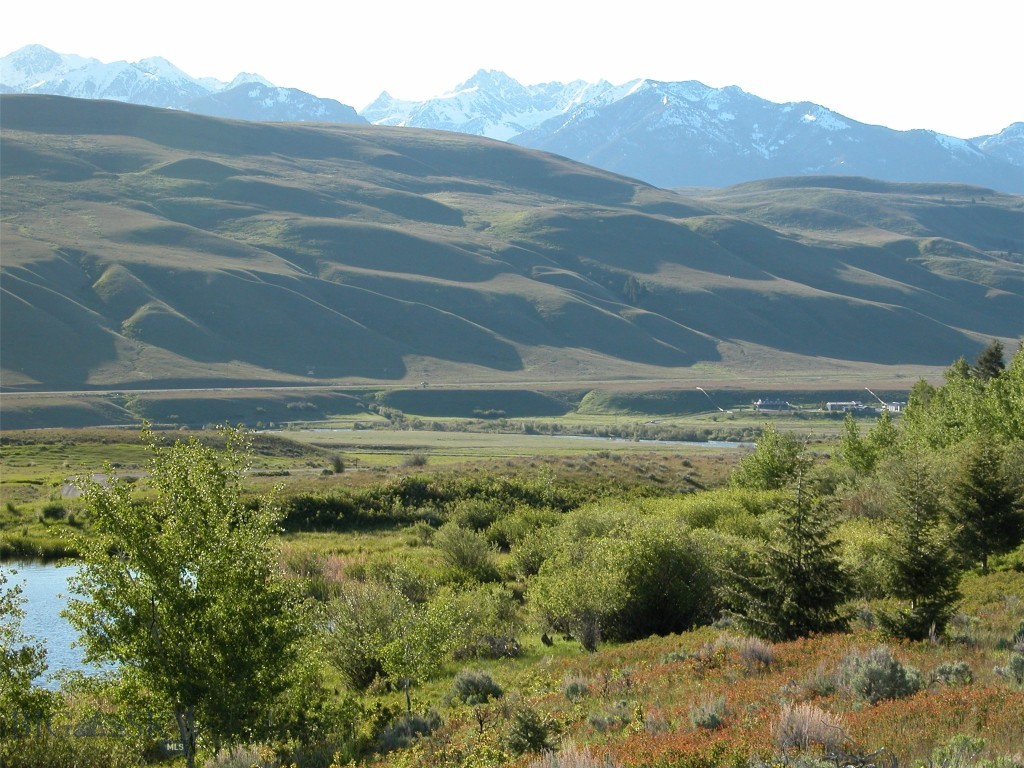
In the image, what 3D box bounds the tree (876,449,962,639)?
[{"bbox_3d":[9.058,3.523,48.000,1.912,4.268,1.854,0,1,0],"label":"tree"}]

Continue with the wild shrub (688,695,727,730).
[{"bbox_3d":[2.987,5.020,33.000,0.581,0.550,0.563,0,1,0],"label":"wild shrub"}]

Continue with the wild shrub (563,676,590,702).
[{"bbox_3d":[1.493,7.085,50.000,0.648,0.625,0.596,0,1,0],"label":"wild shrub"}]

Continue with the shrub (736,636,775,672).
[{"bbox_3d":[5.952,6.627,53.000,0.982,0.908,0.903,0,1,0],"label":"shrub"}]

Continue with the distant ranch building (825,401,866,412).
[{"bbox_3d":[177.599,11.982,1150.000,17.500,5.400,11.000,0,1,7],"label":"distant ranch building"}]

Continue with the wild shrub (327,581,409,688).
[{"bbox_3d":[-3.747,6.522,56.000,2.126,2.853,1.956,0,1,0],"label":"wild shrub"}]

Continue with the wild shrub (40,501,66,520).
[{"bbox_3d":[-24.417,6.737,115.000,1.385,1.065,1.343,0,1,0],"label":"wild shrub"}]

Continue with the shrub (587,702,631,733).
[{"bbox_3d":[2.056,7.093,46.000,0.937,0.660,0.862,0,1,0],"label":"shrub"}]

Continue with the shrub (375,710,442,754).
[{"bbox_3d":[-1.534,5.164,32.000,1.008,0.652,0.856,0,1,0],"label":"shrub"}]

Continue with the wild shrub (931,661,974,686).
[{"bbox_3d":[10.199,6.715,50.000,1.019,0.579,0.937,0,1,0],"label":"wild shrub"}]

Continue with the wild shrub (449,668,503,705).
[{"bbox_3d":[-0.845,7.016,50.000,1.250,0.810,1.150,0,1,0],"label":"wild shrub"}]

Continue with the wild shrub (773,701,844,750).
[{"bbox_3d":[5.806,6.652,42.000,1.400,0.953,1.288,0,1,0],"label":"wild shrub"}]

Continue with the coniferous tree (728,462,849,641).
[{"bbox_3d":[5.890,3.493,46.000,2.556,3.941,2.479,0,1,0],"label":"coniferous tree"}]

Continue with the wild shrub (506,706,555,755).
[{"bbox_3d":[0.373,6.980,43.500,0.967,0.967,0.890,0,1,0],"label":"wild shrub"}]

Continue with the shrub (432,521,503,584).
[{"bbox_3d":[-1.812,6.750,86.000,2.708,2.469,2.627,0,1,0],"label":"shrub"}]

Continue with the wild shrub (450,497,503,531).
[{"bbox_3d":[-1.646,6.320,103.000,2.576,1.908,2.498,0,1,0],"label":"wild shrub"}]

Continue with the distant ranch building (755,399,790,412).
[{"bbox_3d":[144.756,11.669,1200.000,20.005,7.224,12.000,0,1,0],"label":"distant ranch building"}]

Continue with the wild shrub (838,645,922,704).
[{"bbox_3d":[6.143,4.843,36.000,1.400,1.000,1.232,0,1,0],"label":"wild shrub"}]

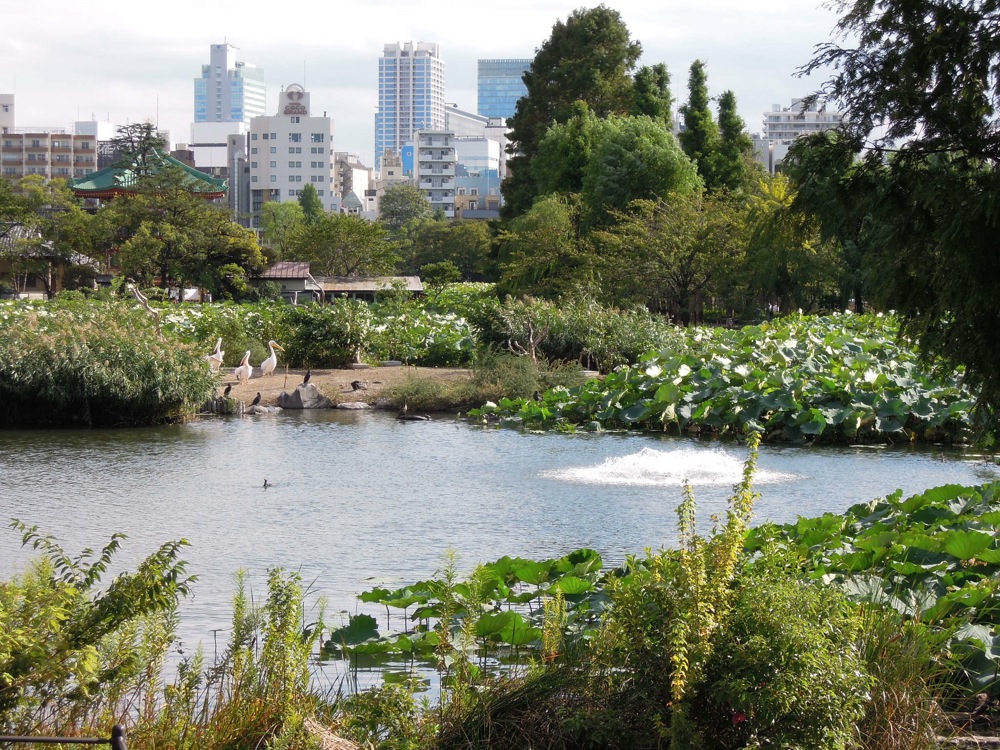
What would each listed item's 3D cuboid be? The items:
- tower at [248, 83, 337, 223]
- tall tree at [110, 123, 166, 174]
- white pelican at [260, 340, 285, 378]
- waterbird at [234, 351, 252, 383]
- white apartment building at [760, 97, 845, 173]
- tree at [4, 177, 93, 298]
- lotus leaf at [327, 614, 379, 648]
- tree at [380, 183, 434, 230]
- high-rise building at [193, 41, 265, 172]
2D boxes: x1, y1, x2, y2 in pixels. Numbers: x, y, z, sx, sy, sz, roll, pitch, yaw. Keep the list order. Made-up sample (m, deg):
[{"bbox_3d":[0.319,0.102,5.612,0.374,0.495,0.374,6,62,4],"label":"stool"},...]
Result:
[{"bbox_3d":[-44.636,-40.272,530.768,18.600,45.287,15.500,0,2,0],"label":"tower"},{"bbox_3d":[-28.134,-12.671,191.635,5.200,14.021,5.200,0,2,0],"label":"tall tree"},{"bbox_3d":[-6.738,-0.461,73.046,0.720,1.101,0.380,1,2,12],"label":"white pelican"},{"bbox_3d":[-7.356,-0.215,70.555,0.470,0.978,0.600,1,3,24],"label":"waterbird"},{"bbox_3d":[97.746,-58.373,788.231,29.000,61.175,16.000,0,2,-2],"label":"white apartment building"},{"bbox_3d":[-33.968,-10.151,184.735,6.800,9.541,6.500,0,2,0],"label":"tree"},{"bbox_3d":[-1.389,2.425,23.124,0.500,0.290,0.460,0,2,0],"label":"lotus leaf"},{"bbox_3d":[-16.523,-24.471,429.348,9.800,17.633,9.500,0,2,0],"label":"tree"},{"bbox_3d":[-174.216,-135.881,1575.647,31.000,151.659,45.000,0,2,11],"label":"high-rise building"}]

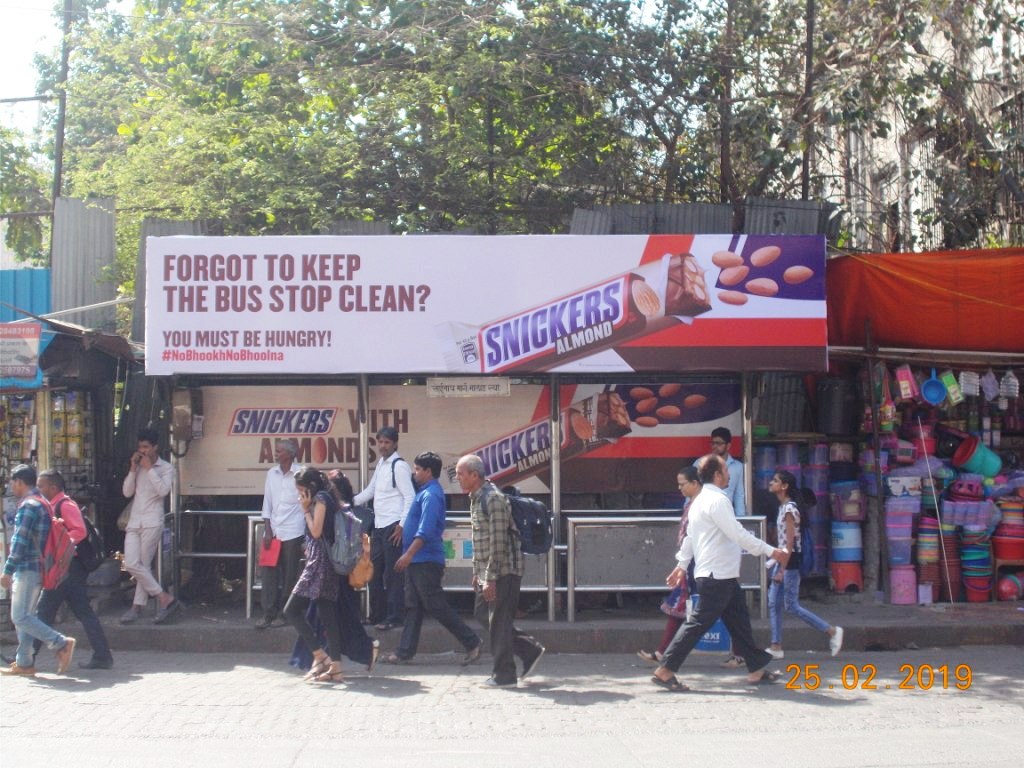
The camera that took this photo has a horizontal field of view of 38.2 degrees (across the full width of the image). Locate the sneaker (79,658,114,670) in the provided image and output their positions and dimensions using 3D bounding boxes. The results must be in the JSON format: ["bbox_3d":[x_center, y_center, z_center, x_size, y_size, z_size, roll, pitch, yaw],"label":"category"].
[{"bbox_3d":[-3.225,2.177,11.480,0.275,0.100,0.100,0,-3,-5],"label":"sneaker"}]

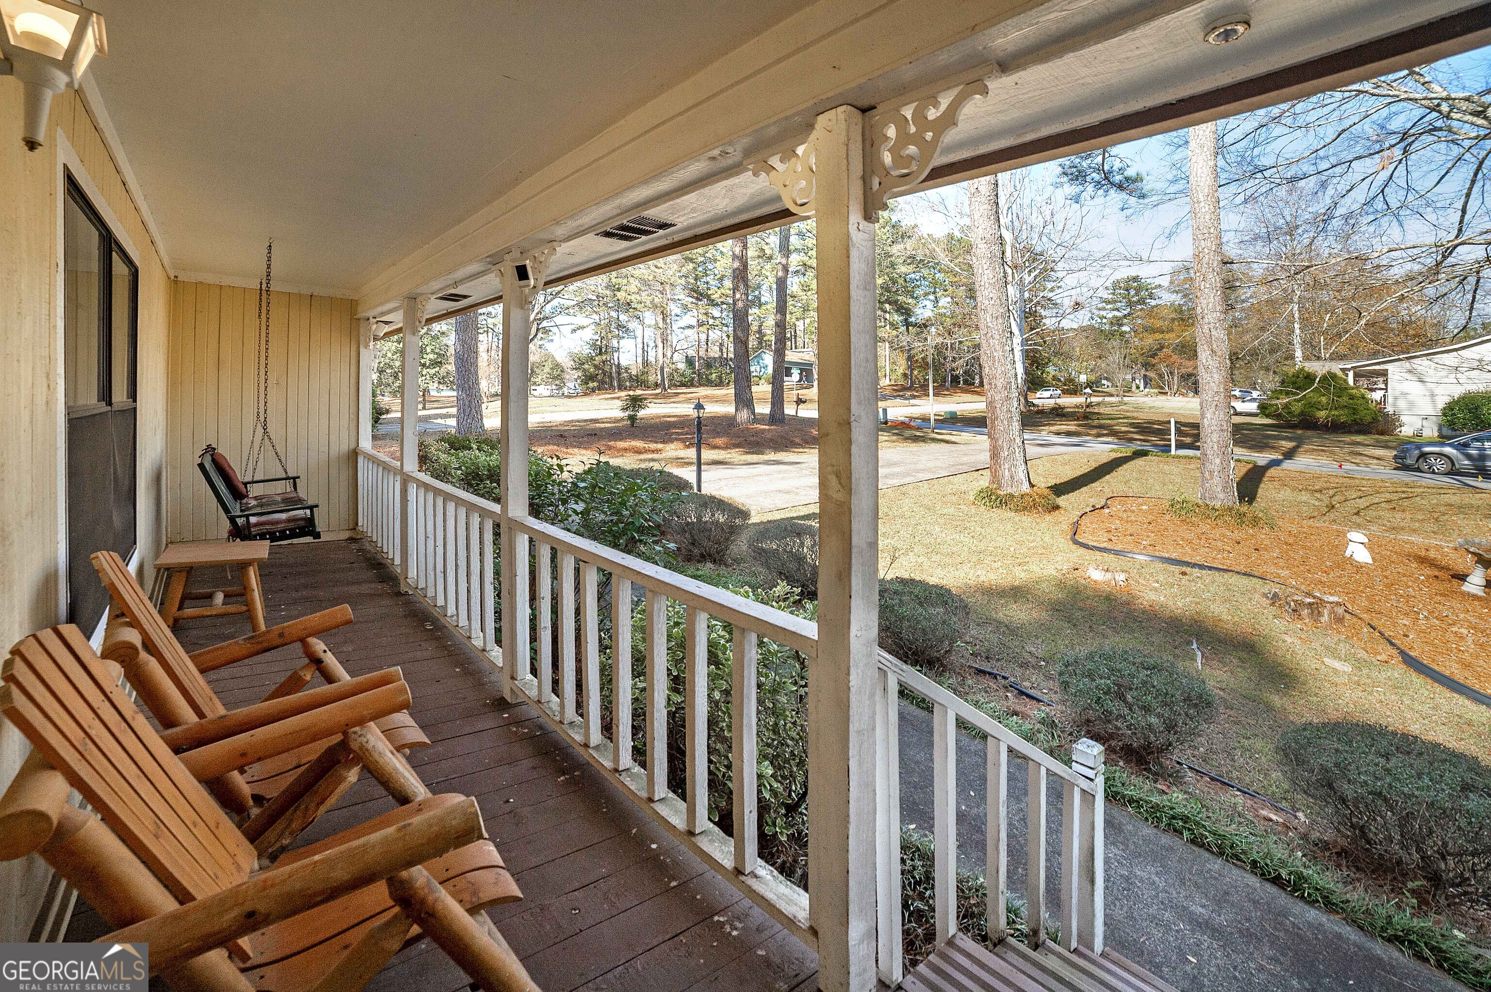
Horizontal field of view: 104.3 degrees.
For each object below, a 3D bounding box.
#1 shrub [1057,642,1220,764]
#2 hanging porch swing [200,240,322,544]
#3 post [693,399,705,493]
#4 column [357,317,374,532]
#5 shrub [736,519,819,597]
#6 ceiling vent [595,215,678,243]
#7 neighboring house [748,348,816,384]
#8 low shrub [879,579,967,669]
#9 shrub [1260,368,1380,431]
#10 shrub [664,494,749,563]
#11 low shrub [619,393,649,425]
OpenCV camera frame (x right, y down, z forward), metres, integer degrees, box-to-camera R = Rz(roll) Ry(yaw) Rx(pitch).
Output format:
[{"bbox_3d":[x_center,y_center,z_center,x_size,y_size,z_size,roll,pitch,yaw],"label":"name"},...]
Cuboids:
[{"bbox_3d":[2.428,1.284,3.600,0.870,0.660,0.870,-3,8,-42],"label":"shrub"},{"bbox_3d":[-3.323,-0.695,3.950,0.600,1.700,1.550,-3,8,-42],"label":"hanging porch swing"},{"bbox_3d":[-0.757,-0.514,9.300,0.220,2.000,0.220,-3,8,-42],"label":"post"},{"bbox_3d":[-3.742,-0.716,5.700,0.100,2.100,0.100,-3,8,-42],"label":"column"},{"bbox_3d":[0.452,0.645,6.000,1.050,0.760,1.080,3,6,0],"label":"shrub"},{"bbox_3d":[-0.463,-1.130,2.450,0.180,0.025,0.370,-3,8,-42],"label":"ceiling vent"},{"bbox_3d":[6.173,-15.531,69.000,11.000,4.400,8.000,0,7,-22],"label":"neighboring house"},{"bbox_3d":[1.403,1.034,4.700,0.880,0.690,0.900,-3,8,-42],"label":"low shrub"},{"bbox_3d":[26.734,-4.531,27.000,4.000,2.900,4.400,-3,8,-42],"label":"shrub"},{"bbox_3d":[-0.499,0.398,7.200,1.080,0.840,1.120,3,6,0],"label":"shrub"},{"bbox_3d":[-3.840,-2.994,20.000,1.000,1.100,1.000,3,6,0],"label":"low shrub"}]

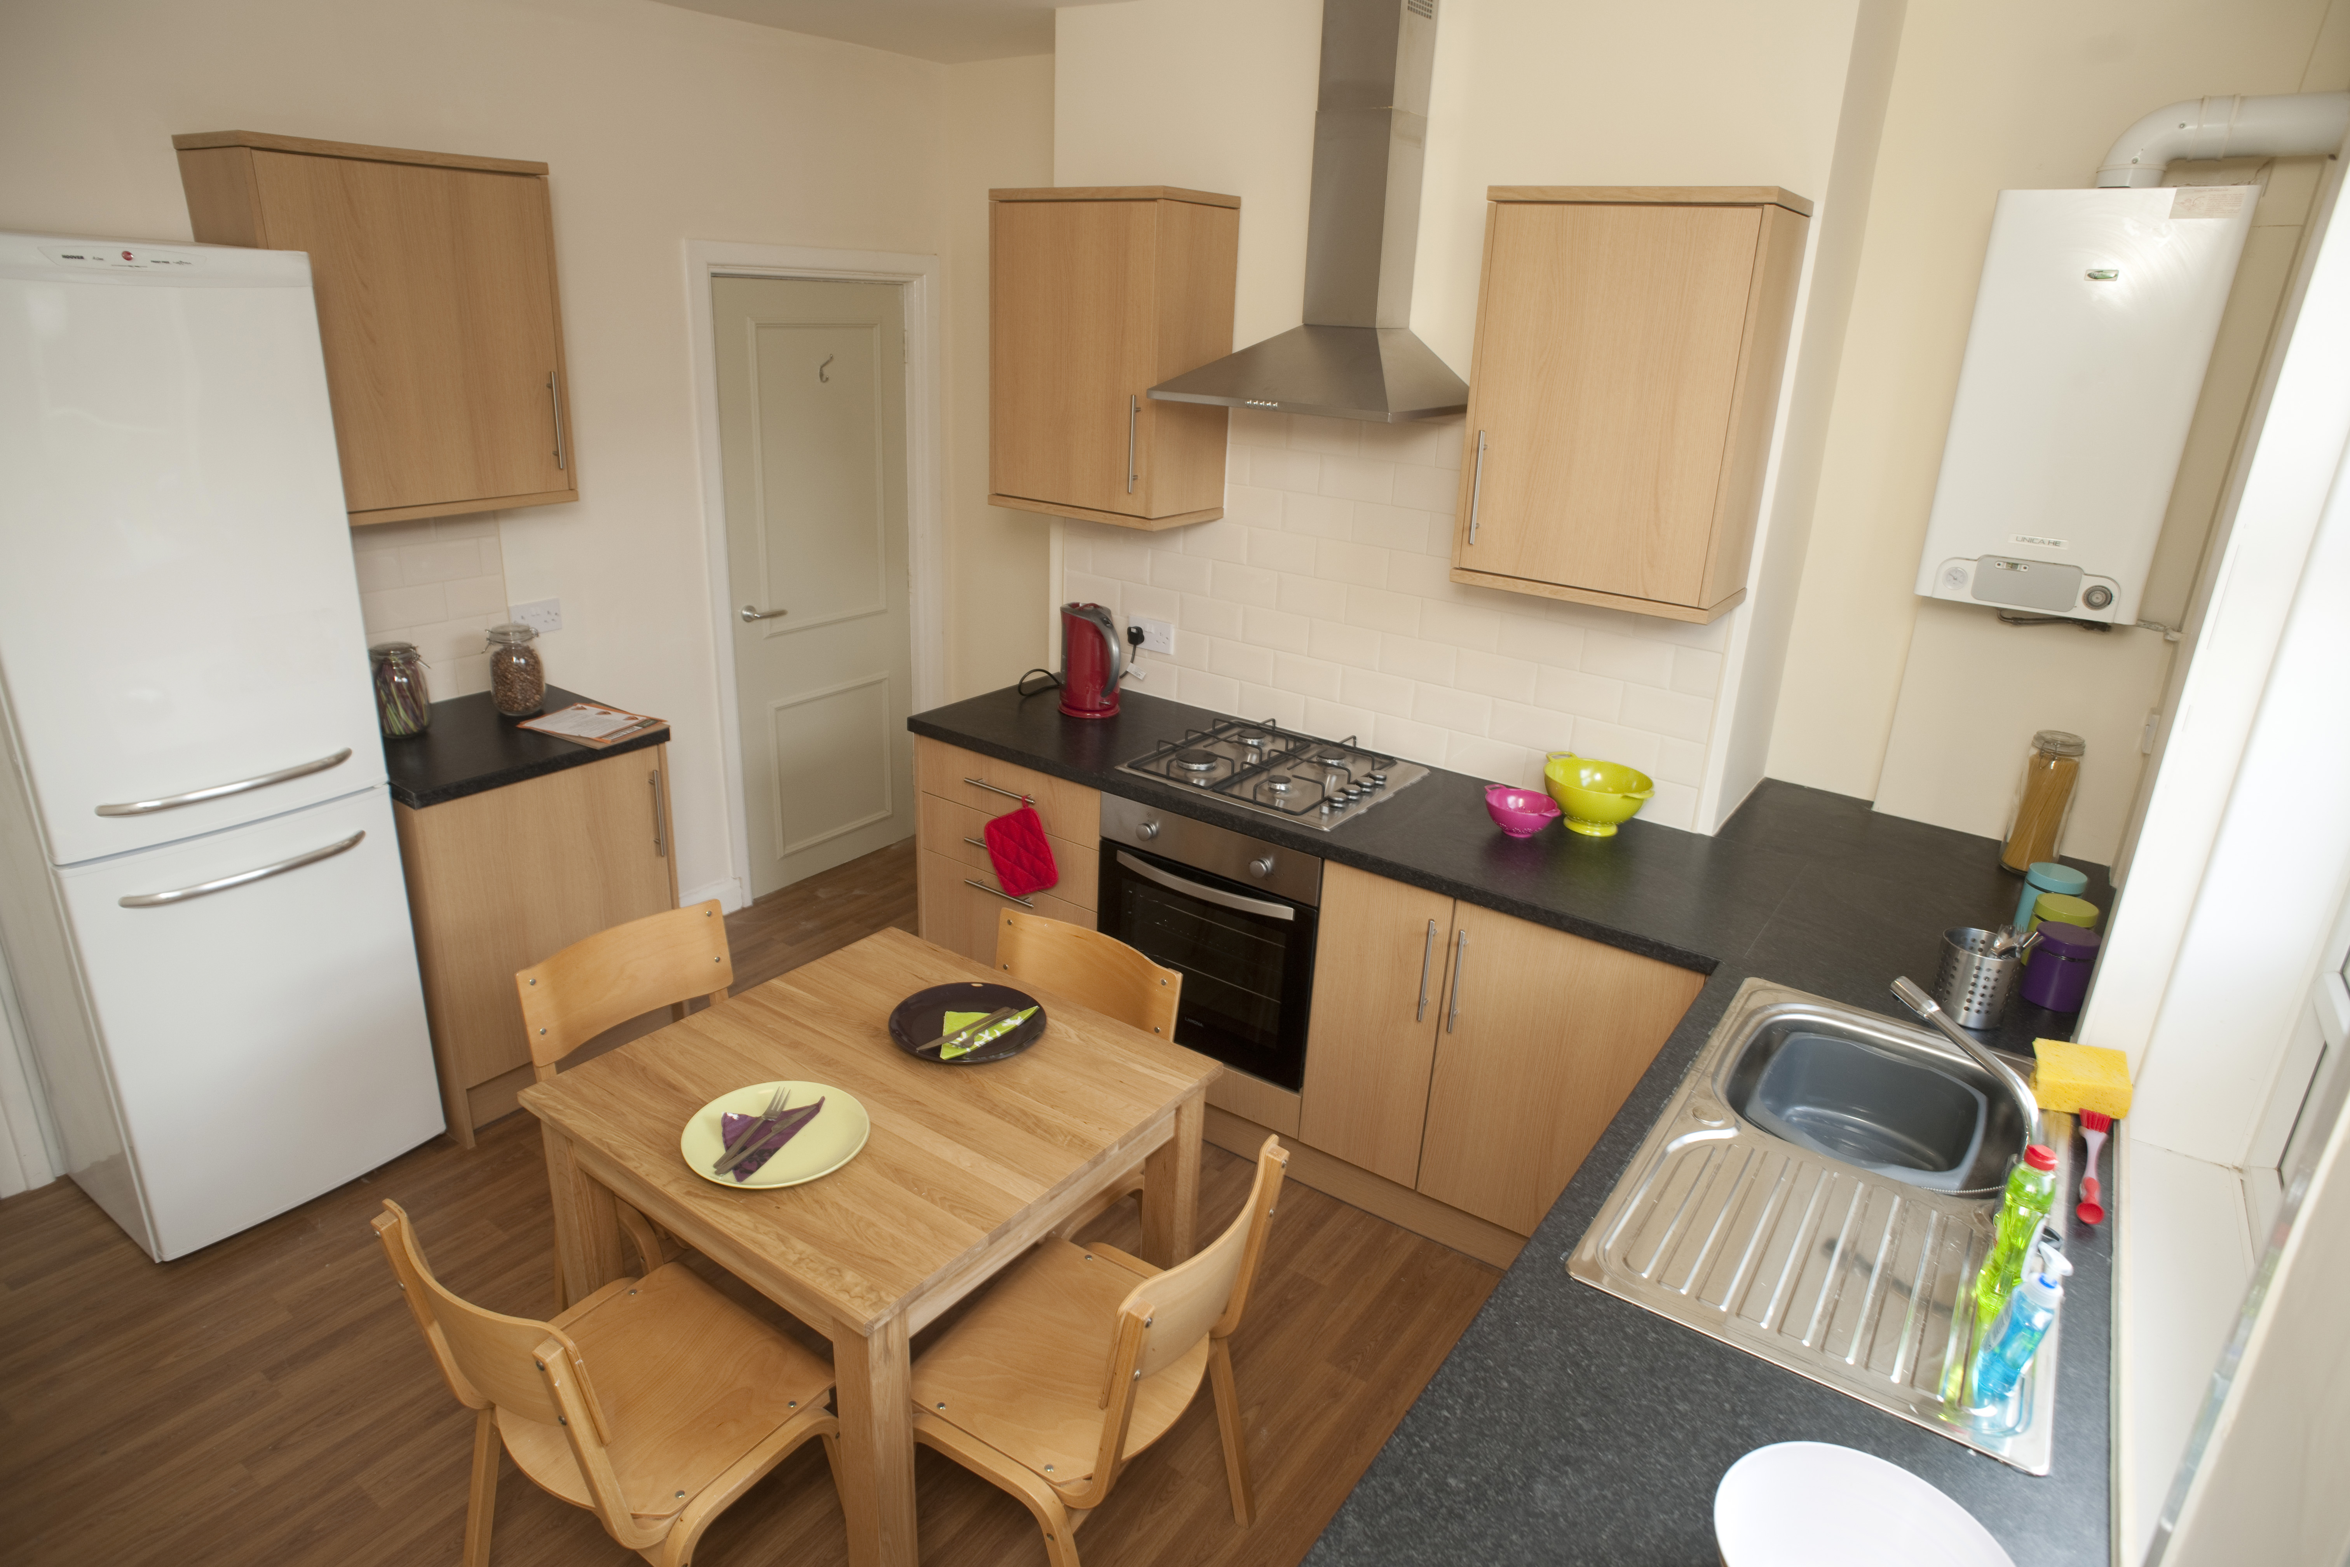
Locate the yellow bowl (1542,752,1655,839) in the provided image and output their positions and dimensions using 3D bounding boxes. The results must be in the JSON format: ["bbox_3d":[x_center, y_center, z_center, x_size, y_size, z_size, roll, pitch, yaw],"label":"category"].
[{"bbox_3d":[0.924,0.039,2.866,0.240,0.122,0.270,-5,22,-19],"label":"yellow bowl"}]

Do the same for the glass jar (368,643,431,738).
[{"bbox_3d":[-1.854,-0.225,3.120,0.122,0.212,0.122,2,21,-1],"label":"glass jar"}]

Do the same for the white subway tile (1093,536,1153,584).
[{"bbox_3d":[-0.146,-0.609,3.620,0.200,0.100,0.010,16,25,32],"label":"white subway tile"}]

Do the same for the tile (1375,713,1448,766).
[{"bbox_3d":[0.582,-0.112,3.277,0.200,0.100,0.008,16,25,32],"label":"tile"}]

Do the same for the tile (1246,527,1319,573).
[{"bbox_3d":[0.267,-0.586,3.332,0.200,0.100,0.010,16,24,32],"label":"tile"}]

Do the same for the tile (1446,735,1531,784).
[{"bbox_3d":[0.749,-0.065,3.147,0.200,0.100,0.010,16,25,32],"label":"tile"}]

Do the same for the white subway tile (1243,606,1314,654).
[{"bbox_3d":[0.264,-0.397,3.407,0.200,0.100,0.010,16,24,32],"label":"white subway tile"}]

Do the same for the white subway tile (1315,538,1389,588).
[{"bbox_3d":[0.433,-0.539,3.224,0.200,0.100,0.010,16,24,32],"label":"white subway tile"}]

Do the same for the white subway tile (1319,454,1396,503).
[{"bbox_3d":[0.437,-0.727,3.116,0.198,0.099,0.009,16,25,32],"label":"white subway tile"}]

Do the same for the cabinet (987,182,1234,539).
[{"bbox_3d":[-0.160,-1.056,3.247,0.522,0.749,0.306,16,25,32],"label":"cabinet"}]

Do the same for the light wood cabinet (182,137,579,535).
[{"bbox_3d":[-1.736,-1.006,2.935,0.306,0.753,0.611,16,25,32],"label":"light wood cabinet"}]

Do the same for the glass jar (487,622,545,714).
[{"bbox_3d":[-1.736,-0.296,3.448,0.130,0.208,0.130,2,20,-1],"label":"glass jar"}]

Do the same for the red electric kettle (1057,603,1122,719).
[{"bbox_3d":[-0.223,-0.319,3.469,0.195,0.262,0.160,15,25,30],"label":"red electric kettle"}]

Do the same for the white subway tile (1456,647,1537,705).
[{"bbox_3d":[0.751,-0.251,3.062,0.198,0.100,0.010,16,25,32],"label":"white subway tile"}]

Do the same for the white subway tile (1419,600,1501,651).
[{"bbox_3d":[0.668,-0.371,3.068,0.198,0.099,0.009,16,25,32],"label":"white subway tile"}]

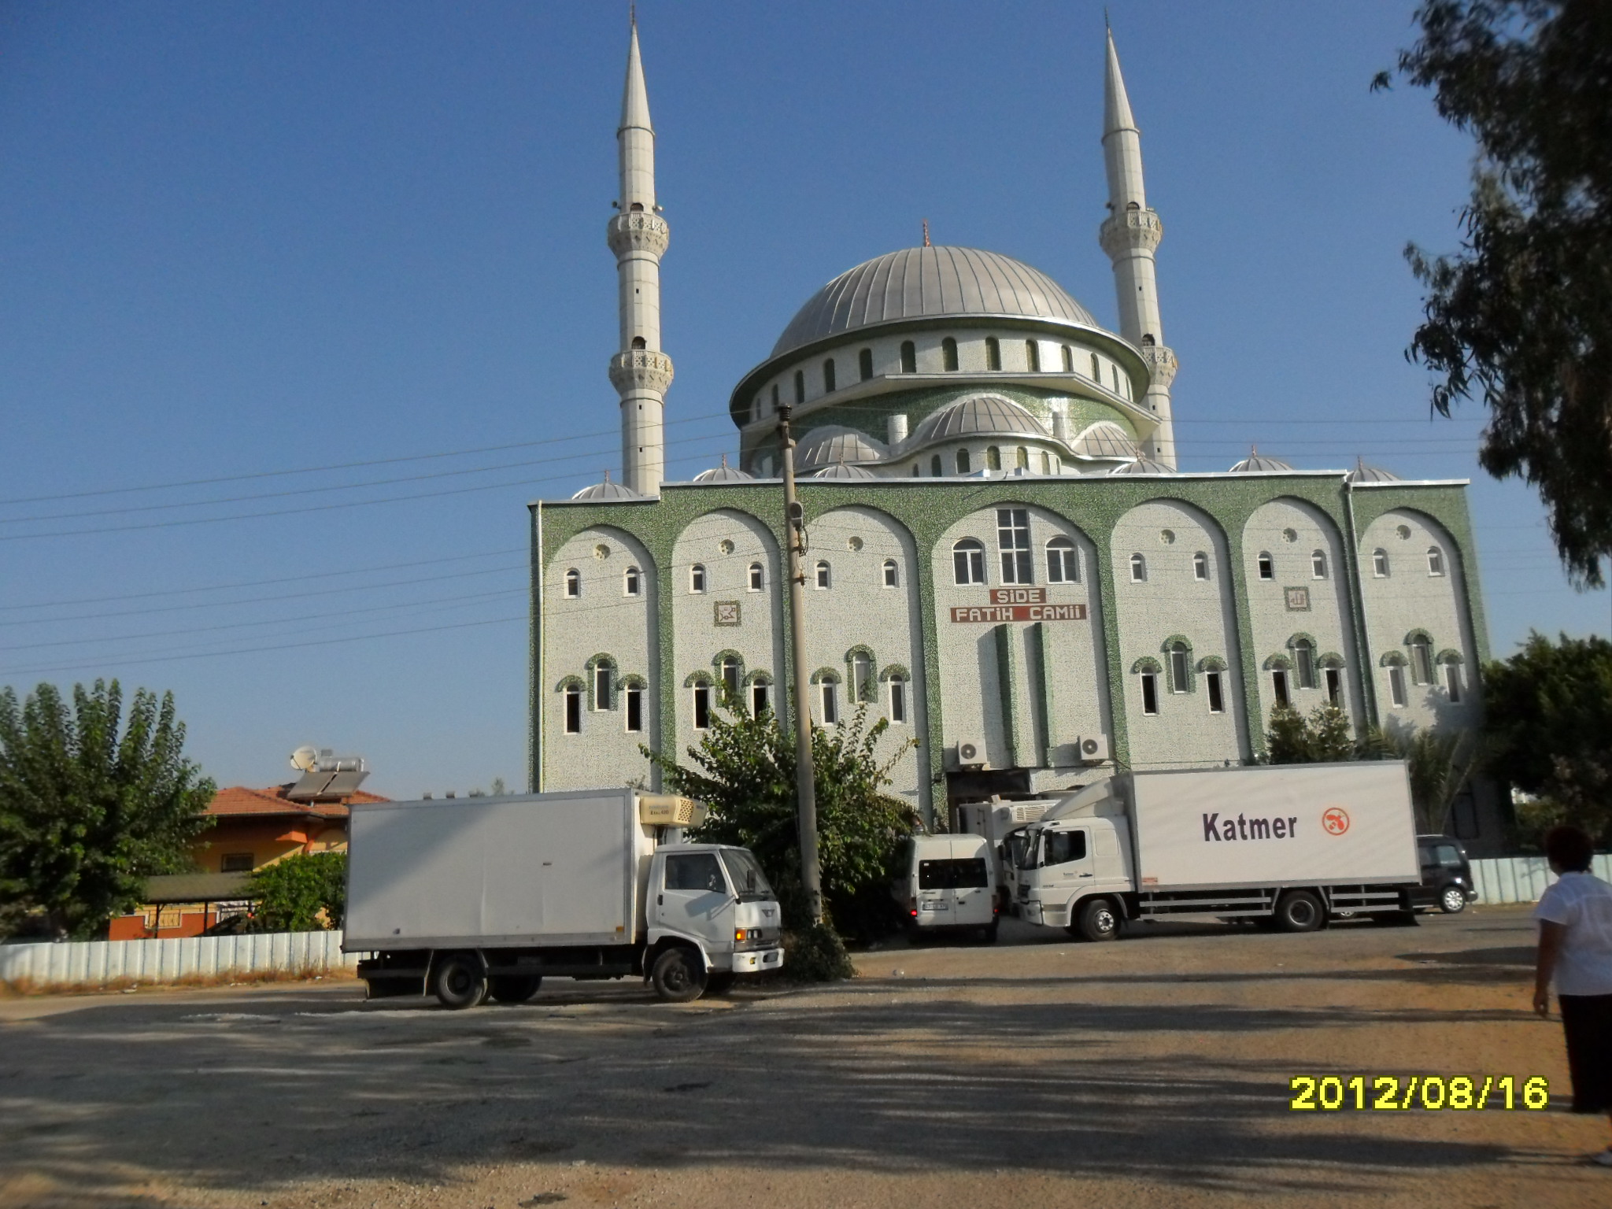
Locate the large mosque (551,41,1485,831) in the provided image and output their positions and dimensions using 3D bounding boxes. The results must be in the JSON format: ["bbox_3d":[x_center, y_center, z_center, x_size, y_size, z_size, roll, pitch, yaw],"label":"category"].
[{"bbox_3d":[6.153,-11.010,58.375,34.780,47.700,22.000,-2,-11,-6],"label":"large mosque"}]

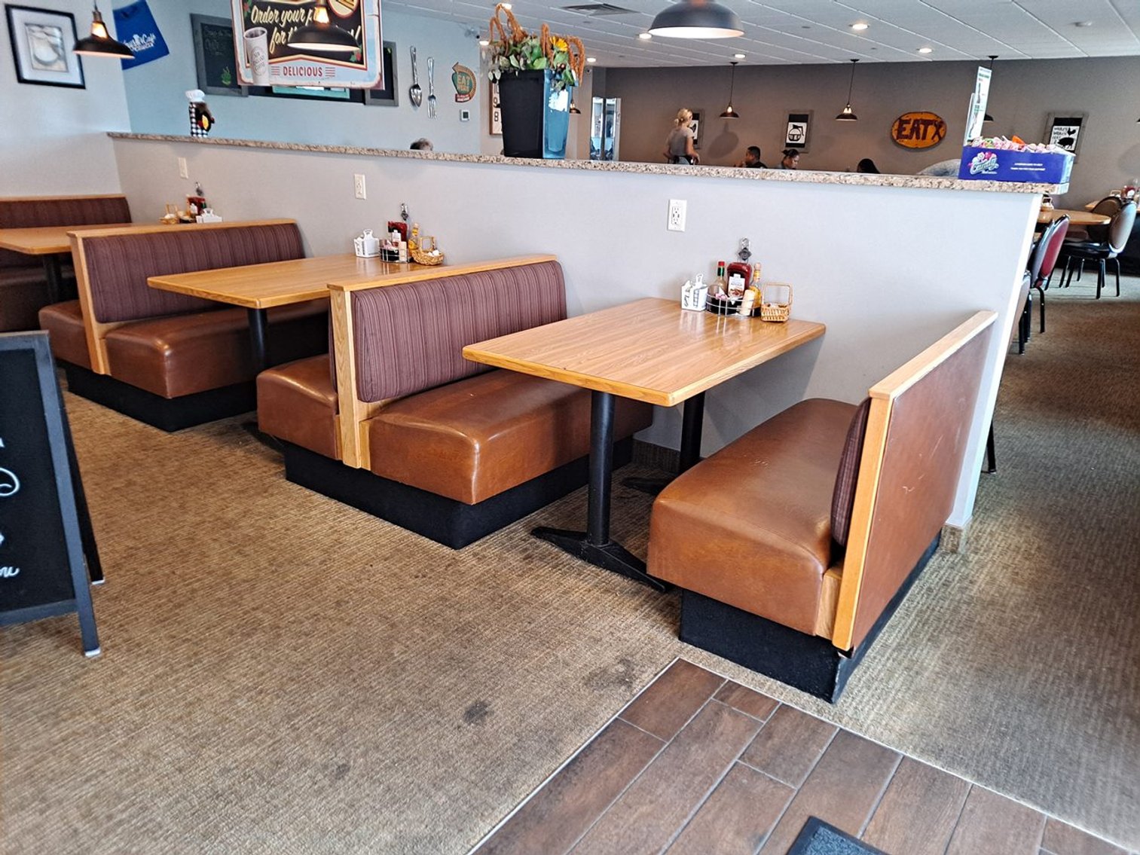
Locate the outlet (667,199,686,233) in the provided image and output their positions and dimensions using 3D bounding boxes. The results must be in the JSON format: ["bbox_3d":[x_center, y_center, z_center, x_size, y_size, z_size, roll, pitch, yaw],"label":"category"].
[{"bbox_3d":[0.441,-0.872,3.390,0.078,0.121,0.012,15,23,33],"label":"outlet"}]

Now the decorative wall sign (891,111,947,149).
[{"bbox_3d":[4.809,-4.101,11.373,0.745,0.490,0.040,15,24,33],"label":"decorative wall sign"}]

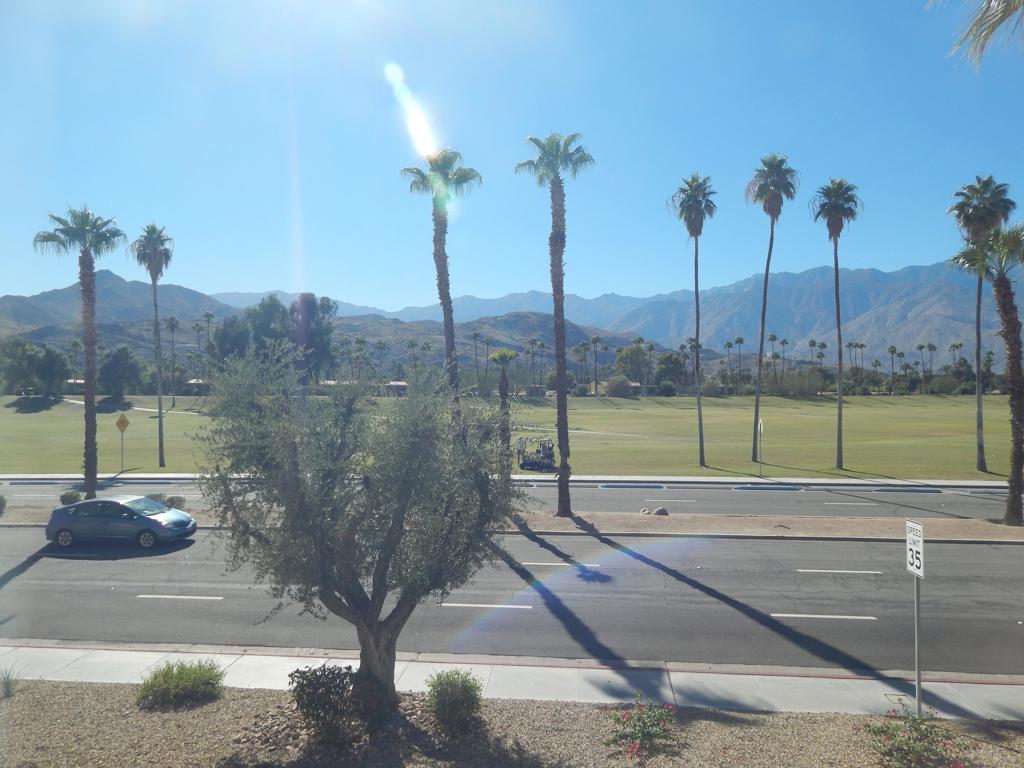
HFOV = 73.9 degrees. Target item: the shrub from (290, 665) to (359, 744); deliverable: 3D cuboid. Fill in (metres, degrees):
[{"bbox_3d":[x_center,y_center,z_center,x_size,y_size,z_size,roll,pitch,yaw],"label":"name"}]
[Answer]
[{"bbox_3d":[-2.583,4.359,9.400,0.950,0.860,0.950,-1,0,0],"label":"shrub"}]

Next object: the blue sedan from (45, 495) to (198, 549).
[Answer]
[{"bbox_3d":[-12.455,4.313,21.882,4.450,1.490,1.730,0,0,6],"label":"blue sedan"}]

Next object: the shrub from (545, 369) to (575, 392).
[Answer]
[{"bbox_3d":[15.917,-0.838,228.000,10.000,8.500,9.000,-1,0,0],"label":"shrub"}]

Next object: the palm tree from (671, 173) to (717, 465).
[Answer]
[{"bbox_3d":[10.325,-3.631,38.600,2.550,16.620,2.500,0,0,0],"label":"palm tree"}]

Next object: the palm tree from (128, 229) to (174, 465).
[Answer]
[{"bbox_3d":[-21.966,-2.312,41.400,2.700,14.800,2.700,-1,0,0],"label":"palm tree"}]

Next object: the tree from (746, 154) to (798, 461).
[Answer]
[{"bbox_3d":[15.637,-4.534,41.000,3.000,18.470,2.900,0,0,0],"label":"tree"}]

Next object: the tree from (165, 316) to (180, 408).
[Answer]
[{"bbox_3d":[-67.361,-4.266,135.000,3.000,18.200,3.000,-1,0,0],"label":"tree"}]

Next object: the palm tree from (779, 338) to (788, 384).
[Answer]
[{"bbox_3d":[89.782,-5.952,225.000,3.000,18.000,3.000,-1,0,0],"label":"palm tree"}]

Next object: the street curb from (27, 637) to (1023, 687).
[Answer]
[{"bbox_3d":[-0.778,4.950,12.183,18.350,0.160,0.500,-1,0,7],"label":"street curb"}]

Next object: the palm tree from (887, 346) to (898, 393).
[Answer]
[{"bbox_3d":[124.708,-4.752,223.000,3.200,16.400,3.200,-1,0,0],"label":"palm tree"}]

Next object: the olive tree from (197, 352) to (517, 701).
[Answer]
[{"bbox_3d":[-2.210,2.150,9.900,4.400,5.200,4.200,0,0,0],"label":"olive tree"}]

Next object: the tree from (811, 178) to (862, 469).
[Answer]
[{"bbox_3d":[18.075,-3.359,37.900,2.850,16.200,2.850,0,0,6],"label":"tree"}]

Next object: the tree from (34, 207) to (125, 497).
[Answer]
[{"bbox_3d":[-17.290,-1.099,27.200,3.500,12.000,3.400,0,0,6],"label":"tree"}]

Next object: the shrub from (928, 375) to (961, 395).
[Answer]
[{"bbox_3d":[109.080,0.126,172.000,8.500,5.100,7.000,0,0,6],"label":"shrub"}]

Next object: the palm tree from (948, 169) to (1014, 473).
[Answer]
[{"bbox_3d":[25.171,-3.237,36.400,3.400,15.900,3.300,0,0,6],"label":"palm tree"}]

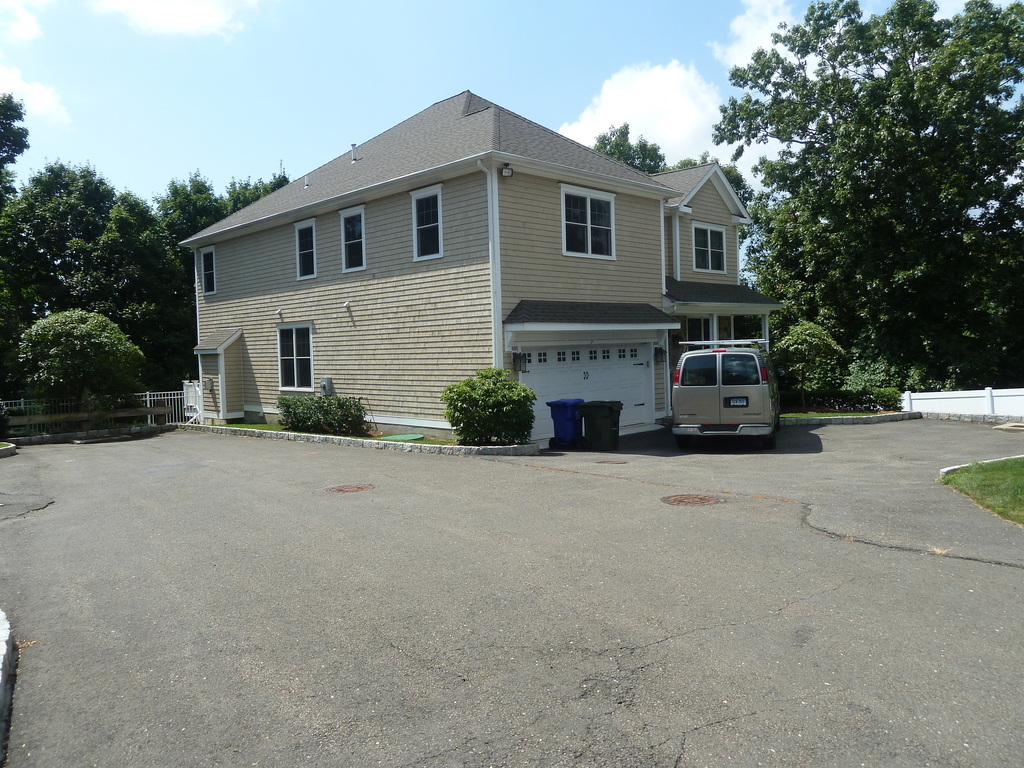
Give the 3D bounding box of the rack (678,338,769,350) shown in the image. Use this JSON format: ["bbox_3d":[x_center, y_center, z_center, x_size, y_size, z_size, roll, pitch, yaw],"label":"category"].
[{"bbox_3d":[4.890,-0.865,16.803,1.760,0.220,2.860,-1,2,21],"label":"rack"}]

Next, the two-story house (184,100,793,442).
[{"bbox_3d":[-1.069,-4.580,25.626,16.377,11.178,14.231,1,4,45],"label":"two-story house"}]

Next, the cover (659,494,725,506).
[{"bbox_3d":[2.271,1.491,9.380,0.760,0.040,0.760,-2,1,0],"label":"cover"}]

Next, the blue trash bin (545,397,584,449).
[{"bbox_3d":[1.183,0.873,16.350,0.650,1.060,0.780,1,4,45],"label":"blue trash bin"}]

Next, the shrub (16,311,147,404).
[{"bbox_3d":[-14.961,-0.712,25.700,4.000,3.700,3.900,-4,4,-30],"label":"shrub"}]

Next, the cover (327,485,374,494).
[{"bbox_3d":[-2.522,1.660,11.550,0.750,0.040,0.750,-3,1,0],"label":"cover"}]

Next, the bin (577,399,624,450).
[{"bbox_3d":[1.915,0.898,16.000,0.780,1.060,0.650,0,3,27],"label":"bin"}]

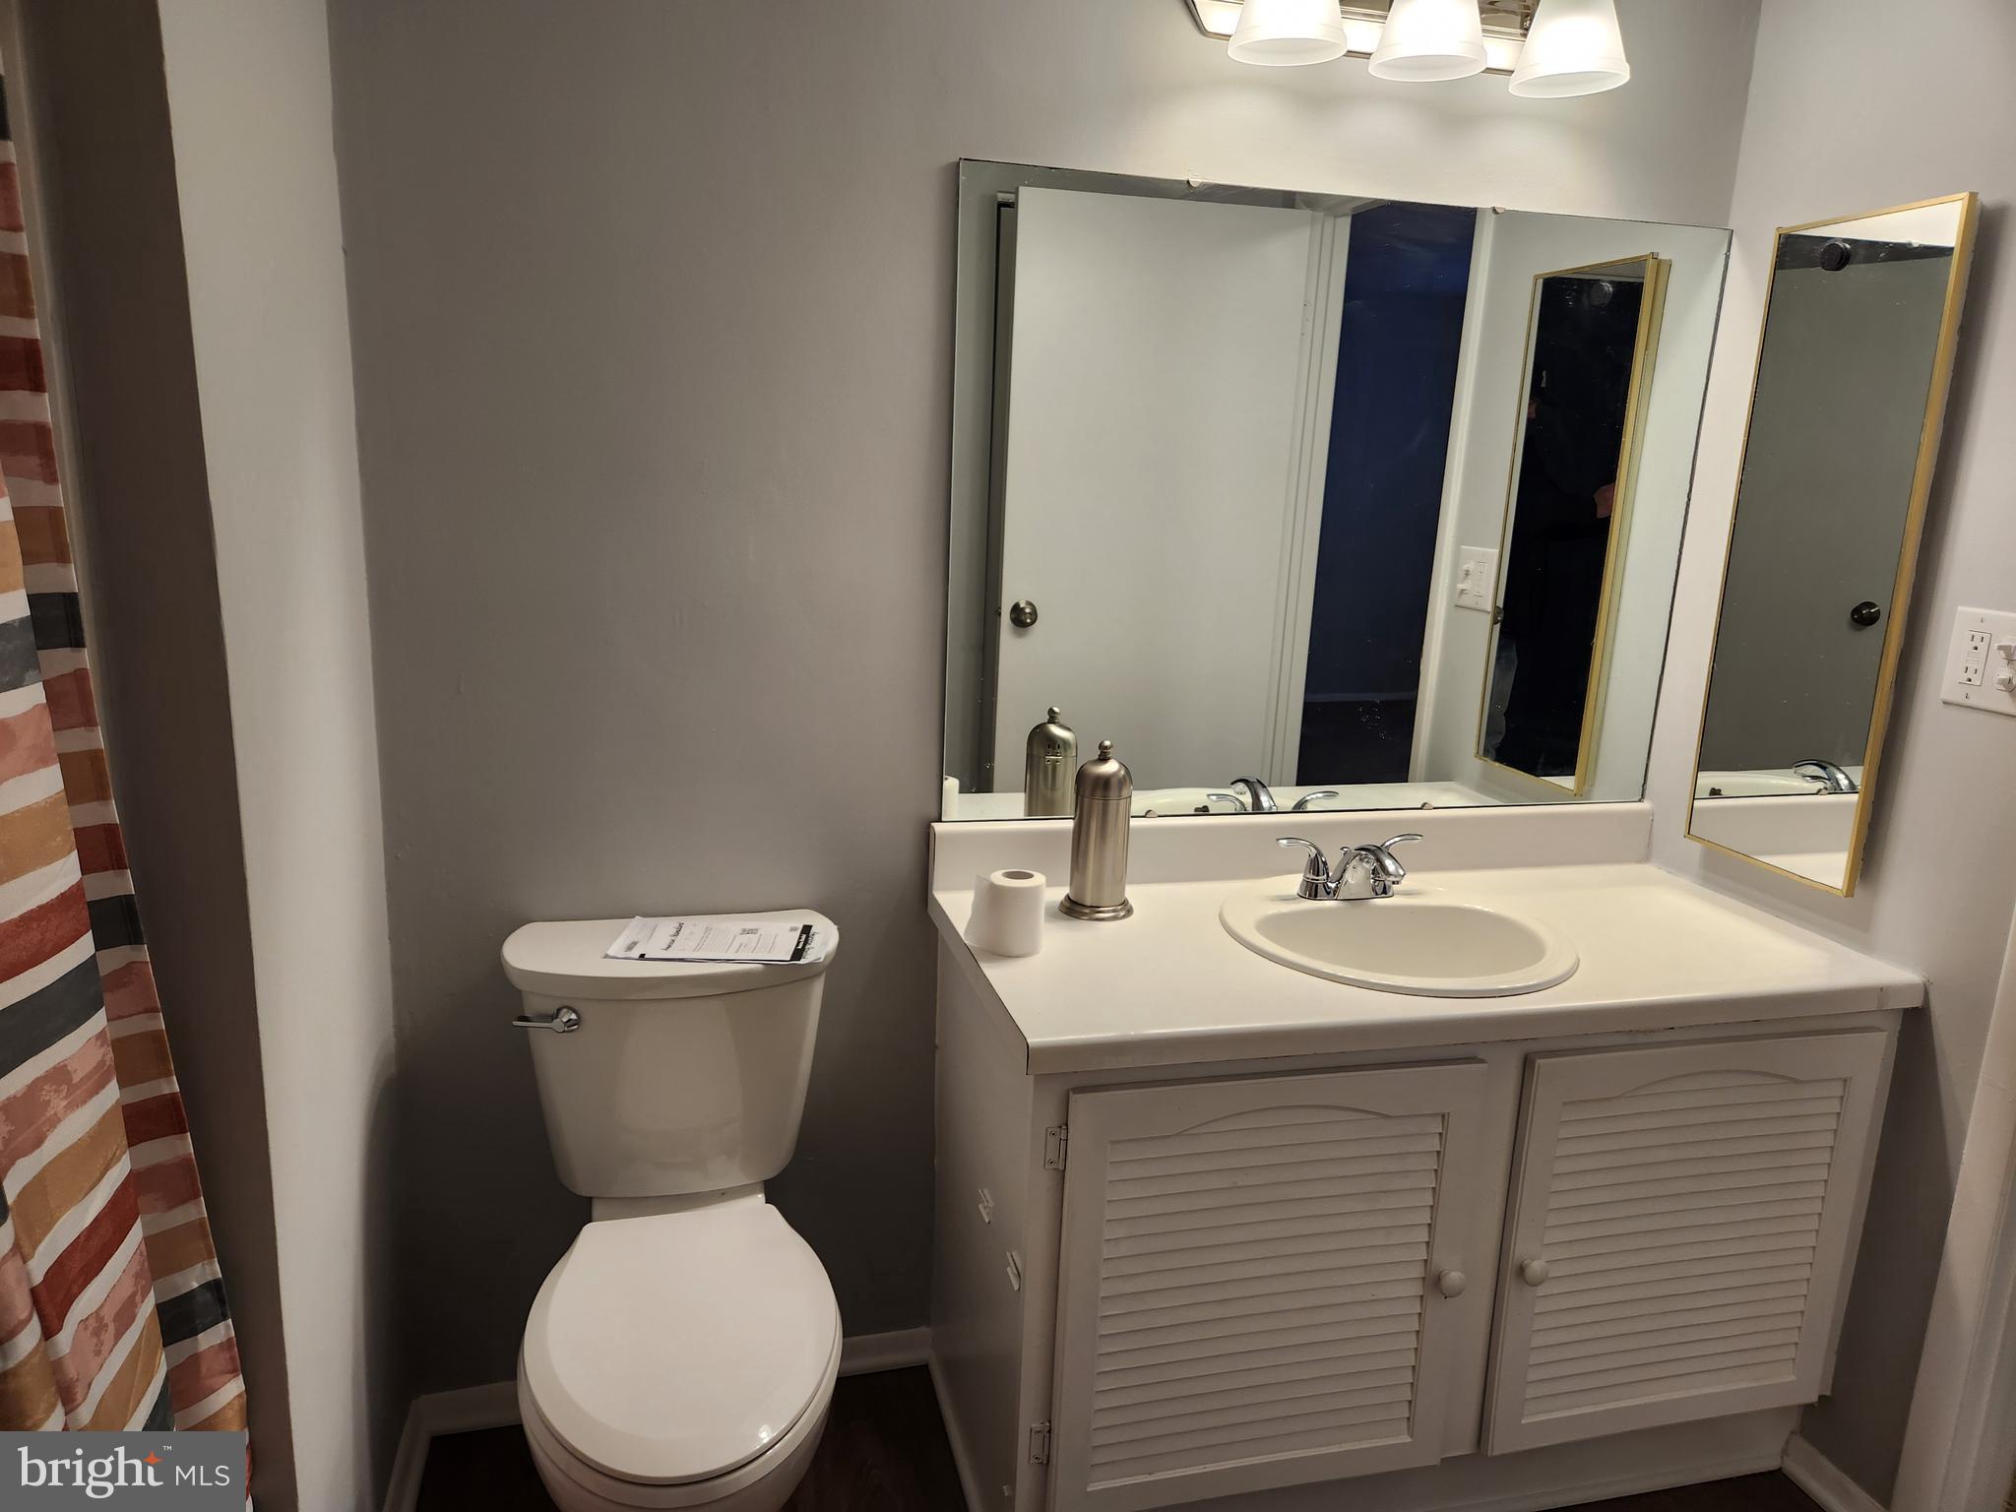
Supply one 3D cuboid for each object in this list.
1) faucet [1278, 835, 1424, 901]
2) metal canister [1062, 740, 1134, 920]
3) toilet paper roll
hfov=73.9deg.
[{"bbox_3d":[0.526,0.172,1.950,0.241,0.098,0.174,-1,13,-14],"label":"faucet"},{"bbox_3d":[0.133,0.101,1.901,0.106,0.248,0.106,2,12,0],"label":"metal canister"},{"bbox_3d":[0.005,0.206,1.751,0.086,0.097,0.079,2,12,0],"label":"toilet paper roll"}]

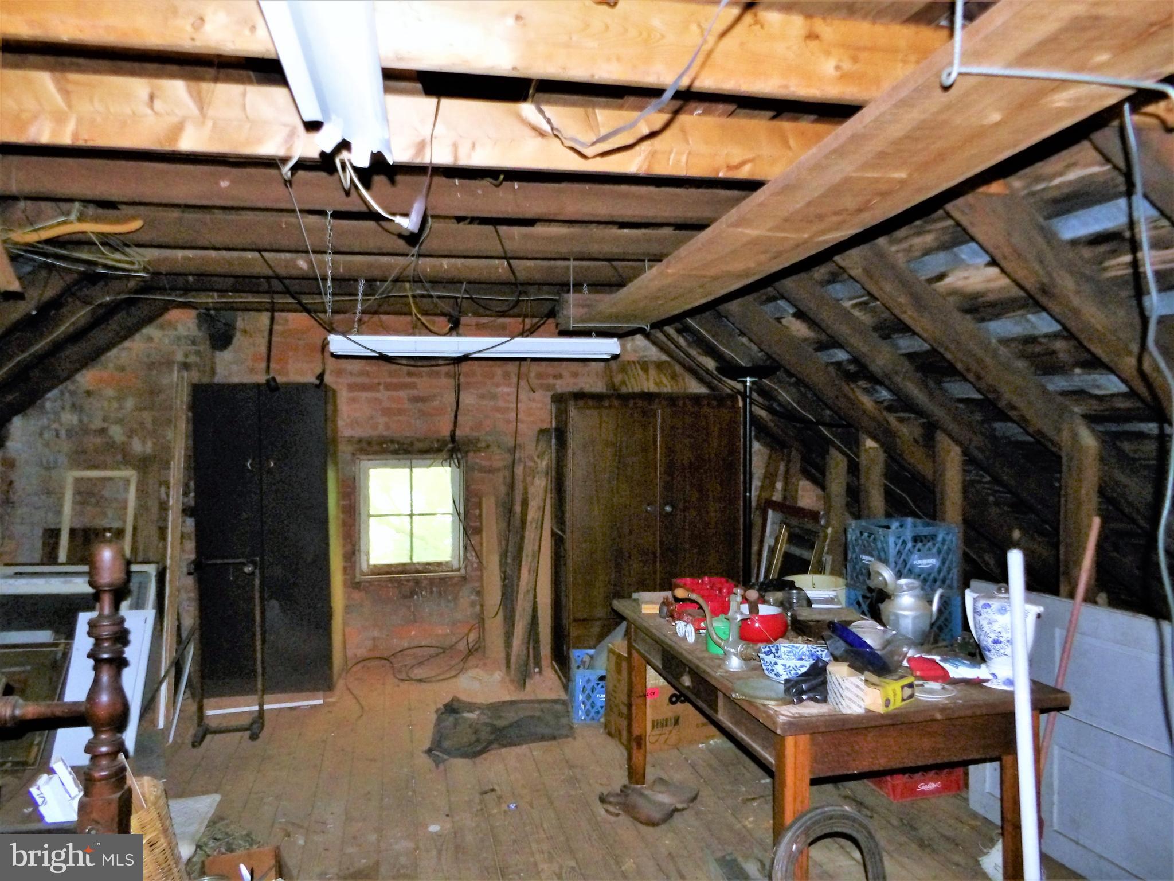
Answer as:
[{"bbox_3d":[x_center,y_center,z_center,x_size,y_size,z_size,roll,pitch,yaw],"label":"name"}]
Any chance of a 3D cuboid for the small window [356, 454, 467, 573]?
[{"bbox_3d":[-1.165,0.499,5.394,0.680,0.785,0.090,-1,3,-10],"label":"small window"}]

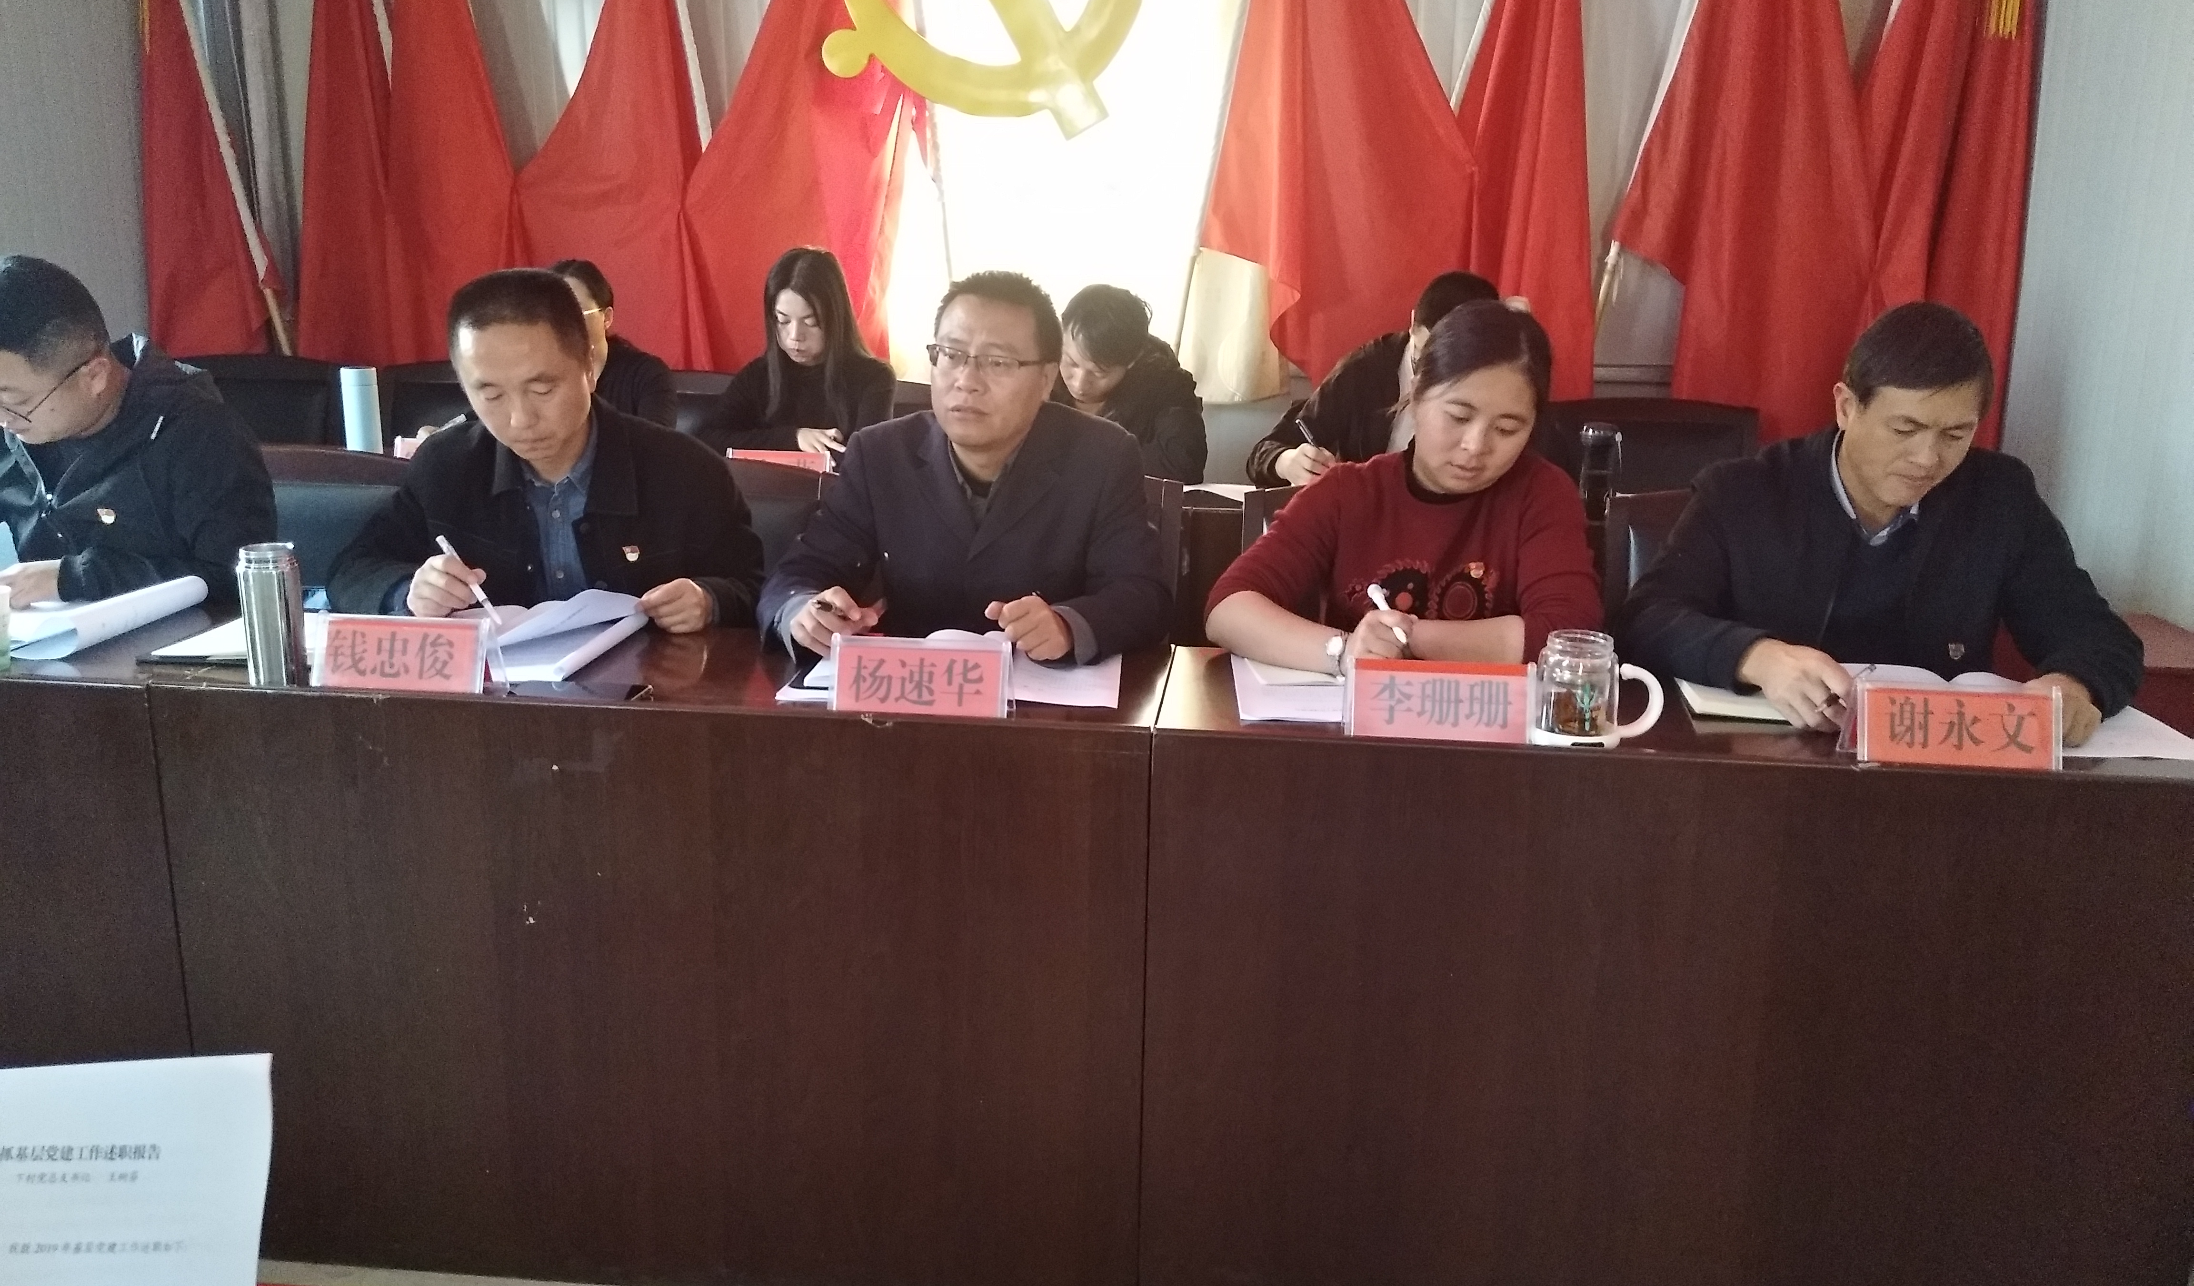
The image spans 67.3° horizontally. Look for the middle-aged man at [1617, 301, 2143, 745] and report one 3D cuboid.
[{"bbox_3d":[1.012,0.165,2.281,0.600,1.248,0.720,4,14,12],"label":"middle-aged man"}]

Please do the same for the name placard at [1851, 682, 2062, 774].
[{"bbox_3d":[0.913,0.084,1.753,0.204,0.086,0.044,2,13,6],"label":"name placard"}]

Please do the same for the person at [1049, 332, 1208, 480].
[{"bbox_3d":[0.007,-0.229,3.947,0.530,1.195,0.700,5,14,15],"label":"person"}]

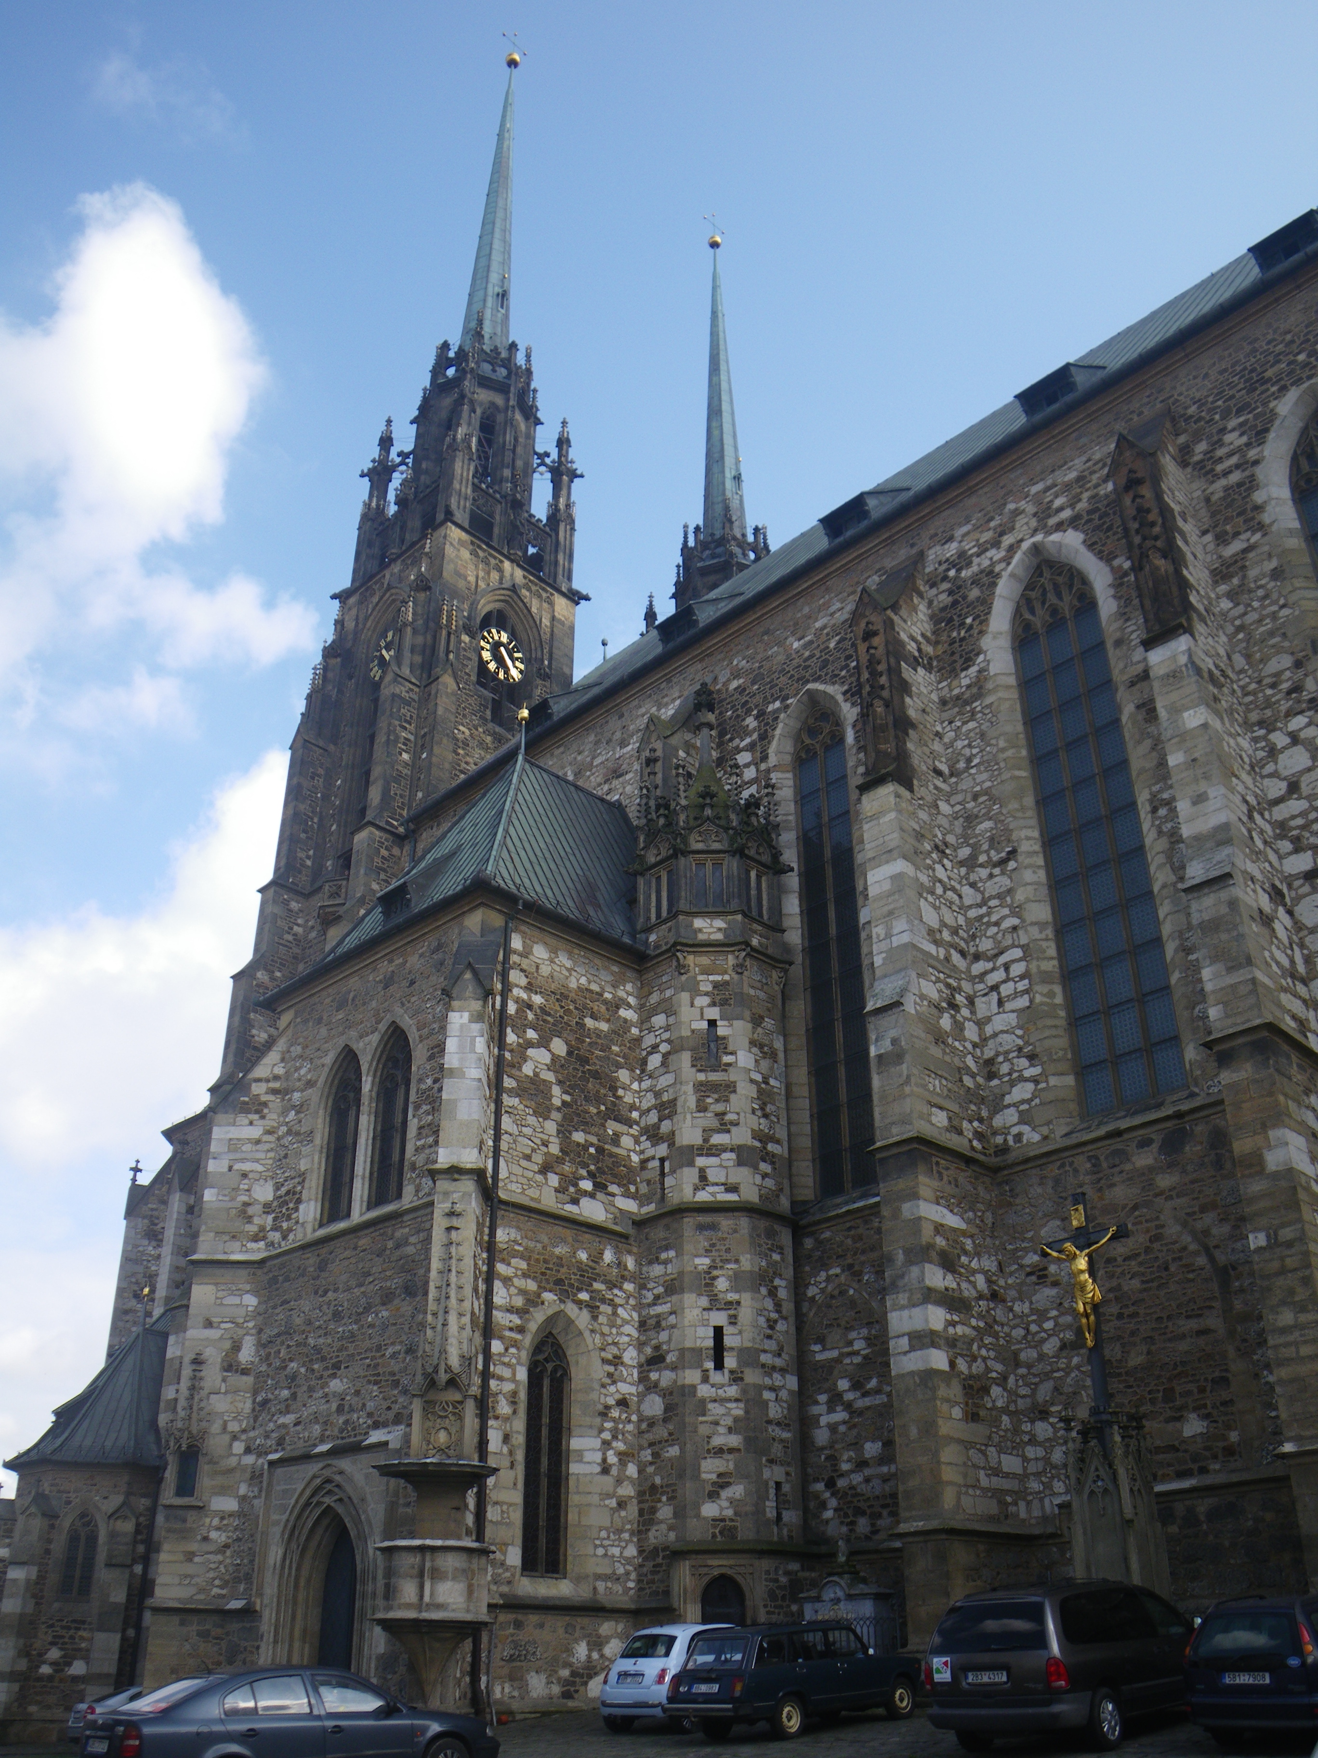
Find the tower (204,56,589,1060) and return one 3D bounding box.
[{"bbox_3d":[-8.882,-11.119,60.540,10.500,81.500,10.500,-26,-38,38],"label":"tower"}]

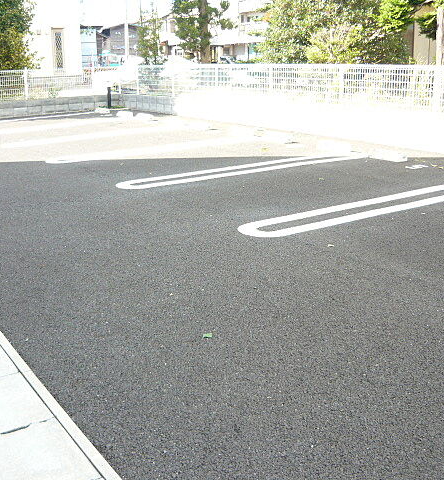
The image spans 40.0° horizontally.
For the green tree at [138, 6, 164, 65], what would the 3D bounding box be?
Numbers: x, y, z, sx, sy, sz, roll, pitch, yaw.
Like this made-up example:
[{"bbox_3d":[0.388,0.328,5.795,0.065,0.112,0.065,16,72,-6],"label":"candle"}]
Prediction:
[{"bbox_3d":[-2.658,-7.257,23.000,1.100,3.200,1.050,-2,17,-6],"label":"green tree"}]

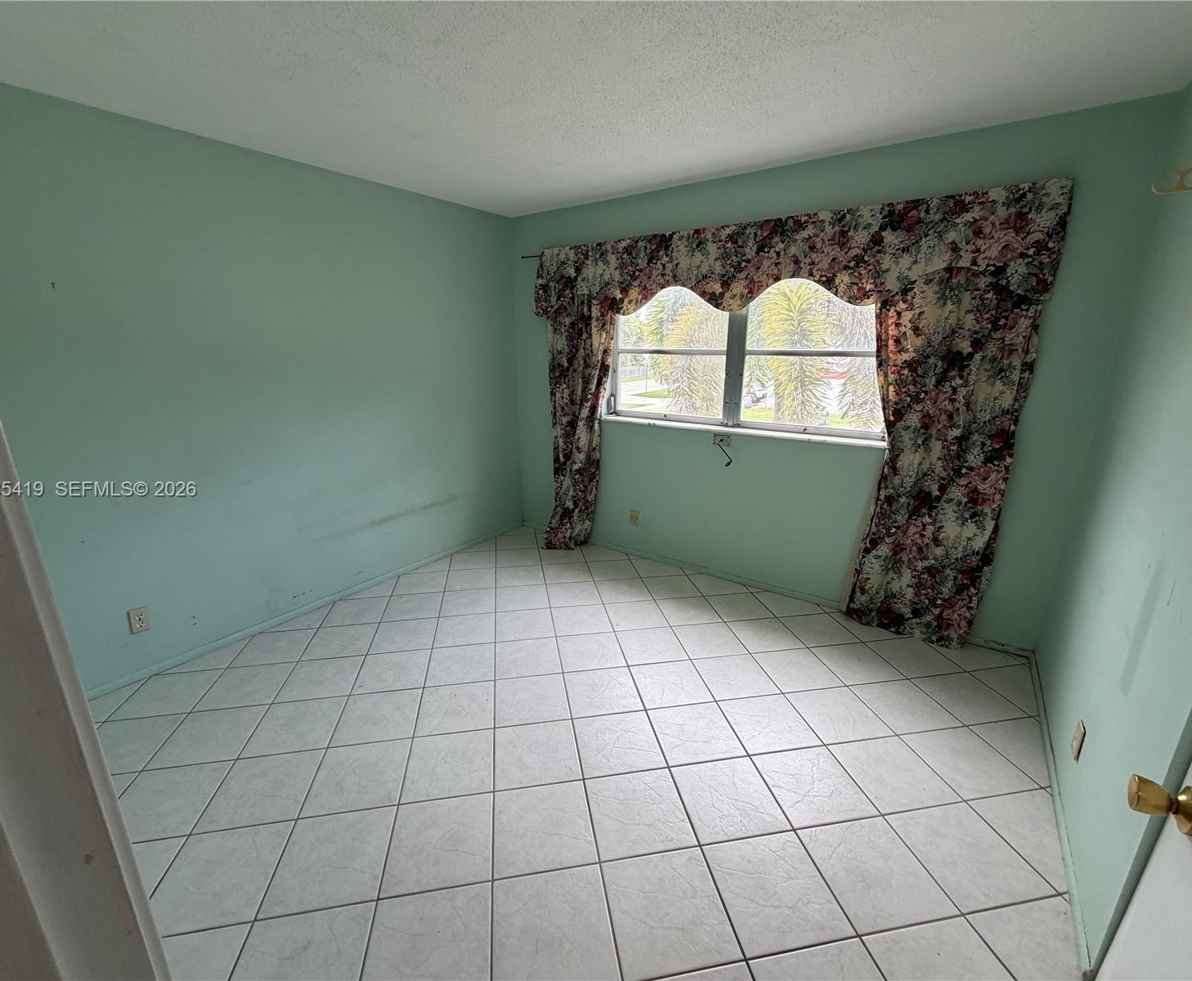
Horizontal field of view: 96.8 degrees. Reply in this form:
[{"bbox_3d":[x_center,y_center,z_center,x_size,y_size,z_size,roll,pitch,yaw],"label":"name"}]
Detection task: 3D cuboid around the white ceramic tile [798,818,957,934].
[{"bbox_3d":[0.835,1.152,1.604,0.318,0.010,0.318,-3,16,-10],"label":"white ceramic tile"}]

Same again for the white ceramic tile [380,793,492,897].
[{"bbox_3d":[-0.499,1.140,1.720,0.321,0.010,0.321,-3,16,-10],"label":"white ceramic tile"}]

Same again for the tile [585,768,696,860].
[{"bbox_3d":[0.146,1.114,1.834,0.324,0.010,0.324,-3,16,-10],"label":"tile"}]

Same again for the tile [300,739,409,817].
[{"bbox_3d":[-0.863,1.052,1.944,0.315,0.010,0.315,-3,16,-10],"label":"tile"}]

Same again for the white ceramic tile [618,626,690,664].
[{"bbox_3d":[0.298,0.831,2.820,0.324,0.010,0.324,-3,16,-10],"label":"white ceramic tile"}]

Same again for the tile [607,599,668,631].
[{"bbox_3d":[0.236,0.729,3.075,0.315,0.010,0.315,-3,16,-10],"label":"tile"}]

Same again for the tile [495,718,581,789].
[{"bbox_3d":[-0.234,1.040,2.089,0.324,0.010,0.324,-3,16,-10],"label":"tile"}]

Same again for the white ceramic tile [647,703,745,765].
[{"bbox_3d":[0.409,1.007,2.197,0.321,0.010,0.321,-3,16,-10],"label":"white ceramic tile"}]

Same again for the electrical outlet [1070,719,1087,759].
[{"bbox_3d":[1.569,0.813,1.720,0.010,0.115,0.070,11,19,33],"label":"electrical outlet"}]

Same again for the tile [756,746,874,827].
[{"bbox_3d":[0.779,1.066,1.911,0.315,0.010,0.315,-3,16,-10],"label":"tile"}]

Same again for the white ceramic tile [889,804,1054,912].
[{"bbox_3d":[1.152,1.139,1.661,0.315,0.010,0.315,-3,16,-10],"label":"white ceramic tile"}]

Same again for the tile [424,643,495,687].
[{"bbox_3d":[-0.659,0.861,2.606,0.318,0.010,0.318,-3,16,-10],"label":"tile"}]

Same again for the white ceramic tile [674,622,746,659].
[{"bbox_3d":[0.621,0.816,2.875,0.324,0.010,0.324,-3,16,-10],"label":"white ceramic tile"}]

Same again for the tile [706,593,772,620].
[{"bbox_3d":[0.880,0.711,3.236,0.321,0.010,0.321,-3,16,-10],"label":"tile"}]

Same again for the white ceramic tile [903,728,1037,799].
[{"bbox_3d":[1.413,1.035,2.018,0.318,0.010,0.318,-3,16,-10],"label":"white ceramic tile"}]

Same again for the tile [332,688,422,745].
[{"bbox_3d":[-0.936,0.977,2.284,0.321,0.010,0.321,-3,16,-10],"label":"tile"}]

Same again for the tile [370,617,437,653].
[{"bbox_3d":[-1.032,0.788,2.857,0.315,0.010,0.315,-3,16,-10],"label":"tile"}]

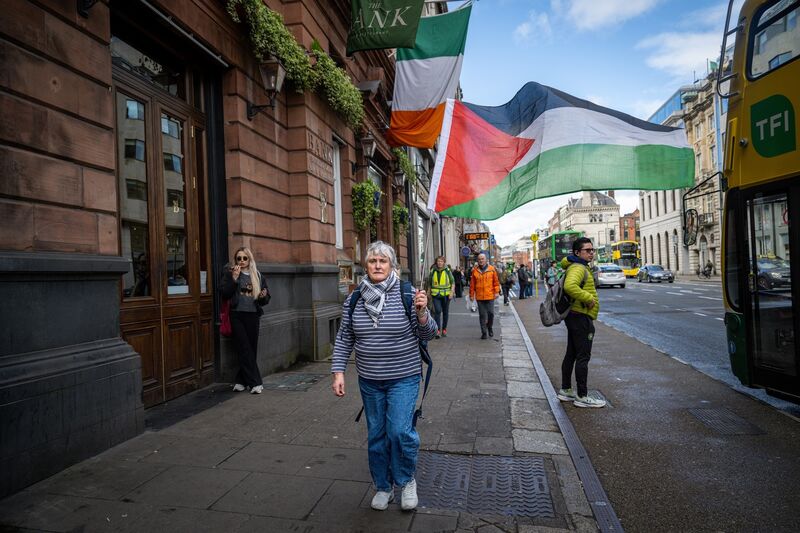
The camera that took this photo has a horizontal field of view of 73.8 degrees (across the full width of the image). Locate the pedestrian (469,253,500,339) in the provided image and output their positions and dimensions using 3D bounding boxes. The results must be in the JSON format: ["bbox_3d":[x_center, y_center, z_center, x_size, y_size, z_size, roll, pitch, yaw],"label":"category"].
[{"bbox_3d":[1.771,0.621,11.150,0.620,1.780,0.450,-2,-1,10],"label":"pedestrian"}]

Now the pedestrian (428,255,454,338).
[{"bbox_3d":[0.852,0.634,10.900,0.540,1.680,0.420,-2,-1,10],"label":"pedestrian"}]

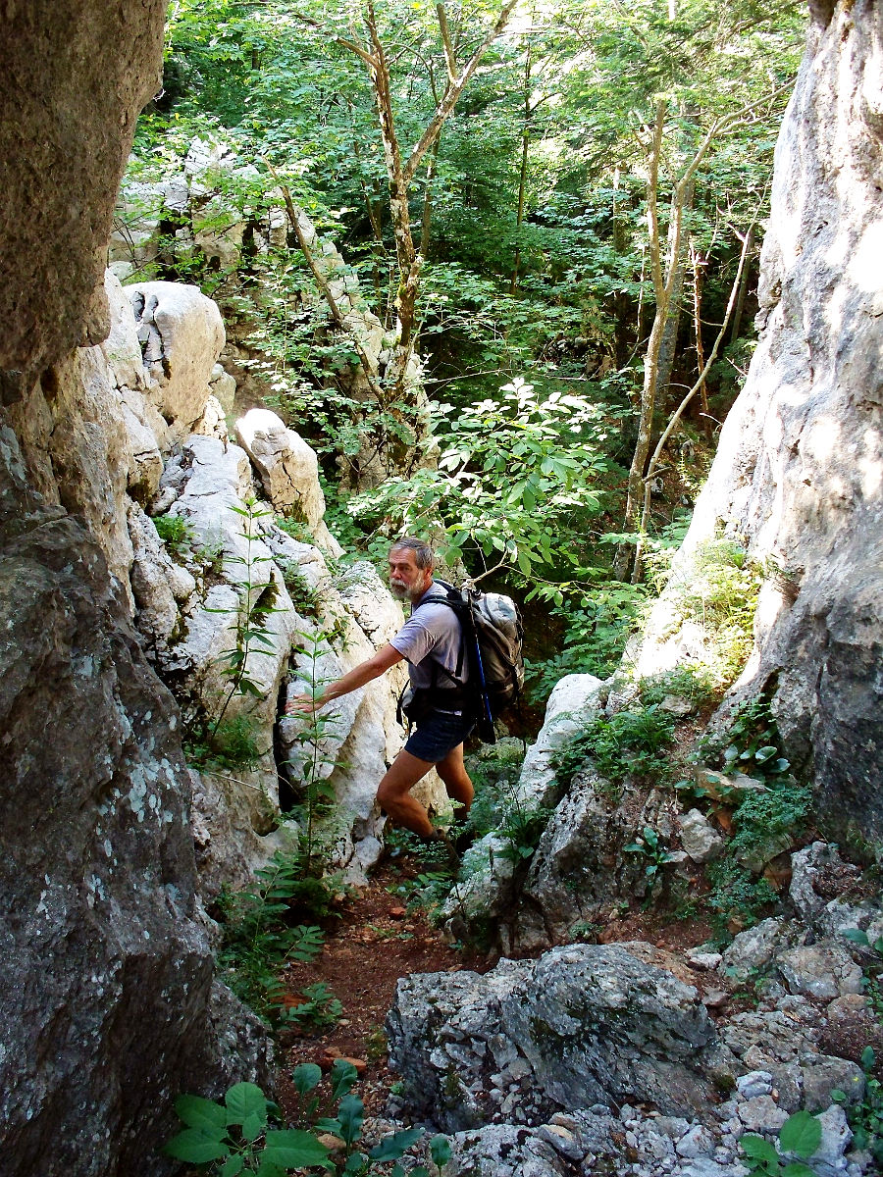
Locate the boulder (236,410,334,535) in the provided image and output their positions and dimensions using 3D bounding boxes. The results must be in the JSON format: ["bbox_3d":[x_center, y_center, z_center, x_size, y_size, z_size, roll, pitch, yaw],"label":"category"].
[{"bbox_3d":[-0.836,-0.617,6.500,0.520,0.680,0.550,0,8,0],"label":"boulder"}]

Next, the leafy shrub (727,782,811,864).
[{"bbox_3d":[1.096,0.784,4.100,0.290,0.280,0.280,0,8,0],"label":"leafy shrub"}]

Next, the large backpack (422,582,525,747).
[{"bbox_3d":[0.136,0.303,5.080,0.380,0.660,0.360,-9,8,-8],"label":"large backpack"}]

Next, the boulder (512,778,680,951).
[{"bbox_3d":[0.558,0.997,4.420,0.600,0.620,0.550,0,8,0],"label":"boulder"}]

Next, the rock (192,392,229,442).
[{"bbox_3d":[-1.189,-0.881,6.300,0.180,0.250,0.200,0,8,0],"label":"rock"}]

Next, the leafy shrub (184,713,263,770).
[{"bbox_3d":[-0.781,0.555,4.400,0.280,0.220,0.250,0,8,0],"label":"leafy shrub"}]

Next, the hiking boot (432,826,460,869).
[{"bbox_3d":[0.006,1.078,5.050,0.280,0.160,0.110,-8,11,-44],"label":"hiking boot"}]

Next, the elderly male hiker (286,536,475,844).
[{"bbox_3d":[-0.253,0.467,5.050,0.800,1.420,0.520,-2,8,-11],"label":"elderly male hiker"}]

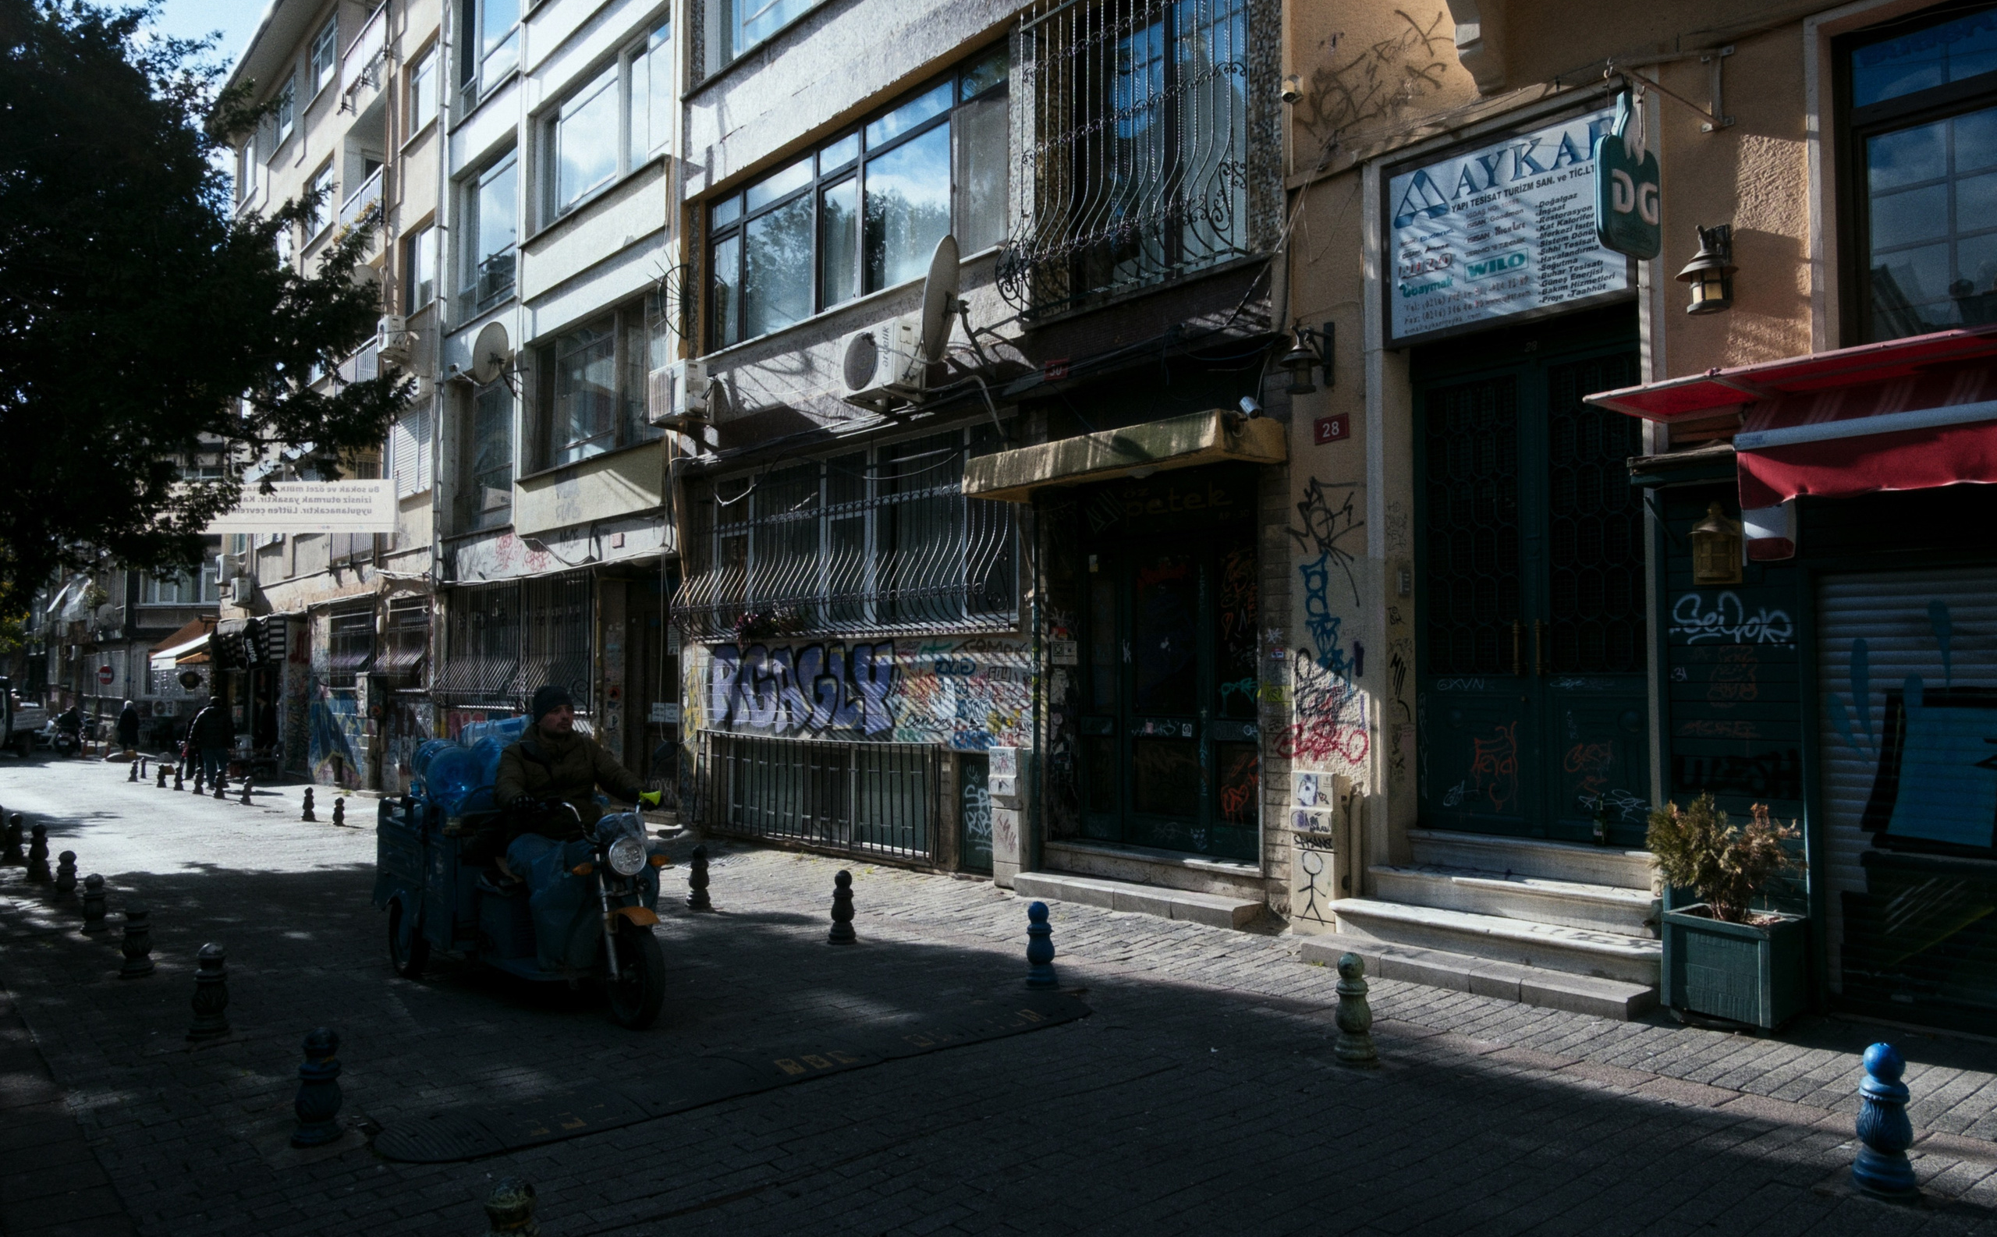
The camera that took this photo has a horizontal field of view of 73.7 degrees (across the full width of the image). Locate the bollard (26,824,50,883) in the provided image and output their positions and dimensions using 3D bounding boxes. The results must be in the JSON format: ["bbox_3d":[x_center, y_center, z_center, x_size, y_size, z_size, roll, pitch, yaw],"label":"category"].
[{"bbox_3d":[-8.184,1.998,11.357,0.170,0.440,0.170,3,-4,-41],"label":"bollard"}]

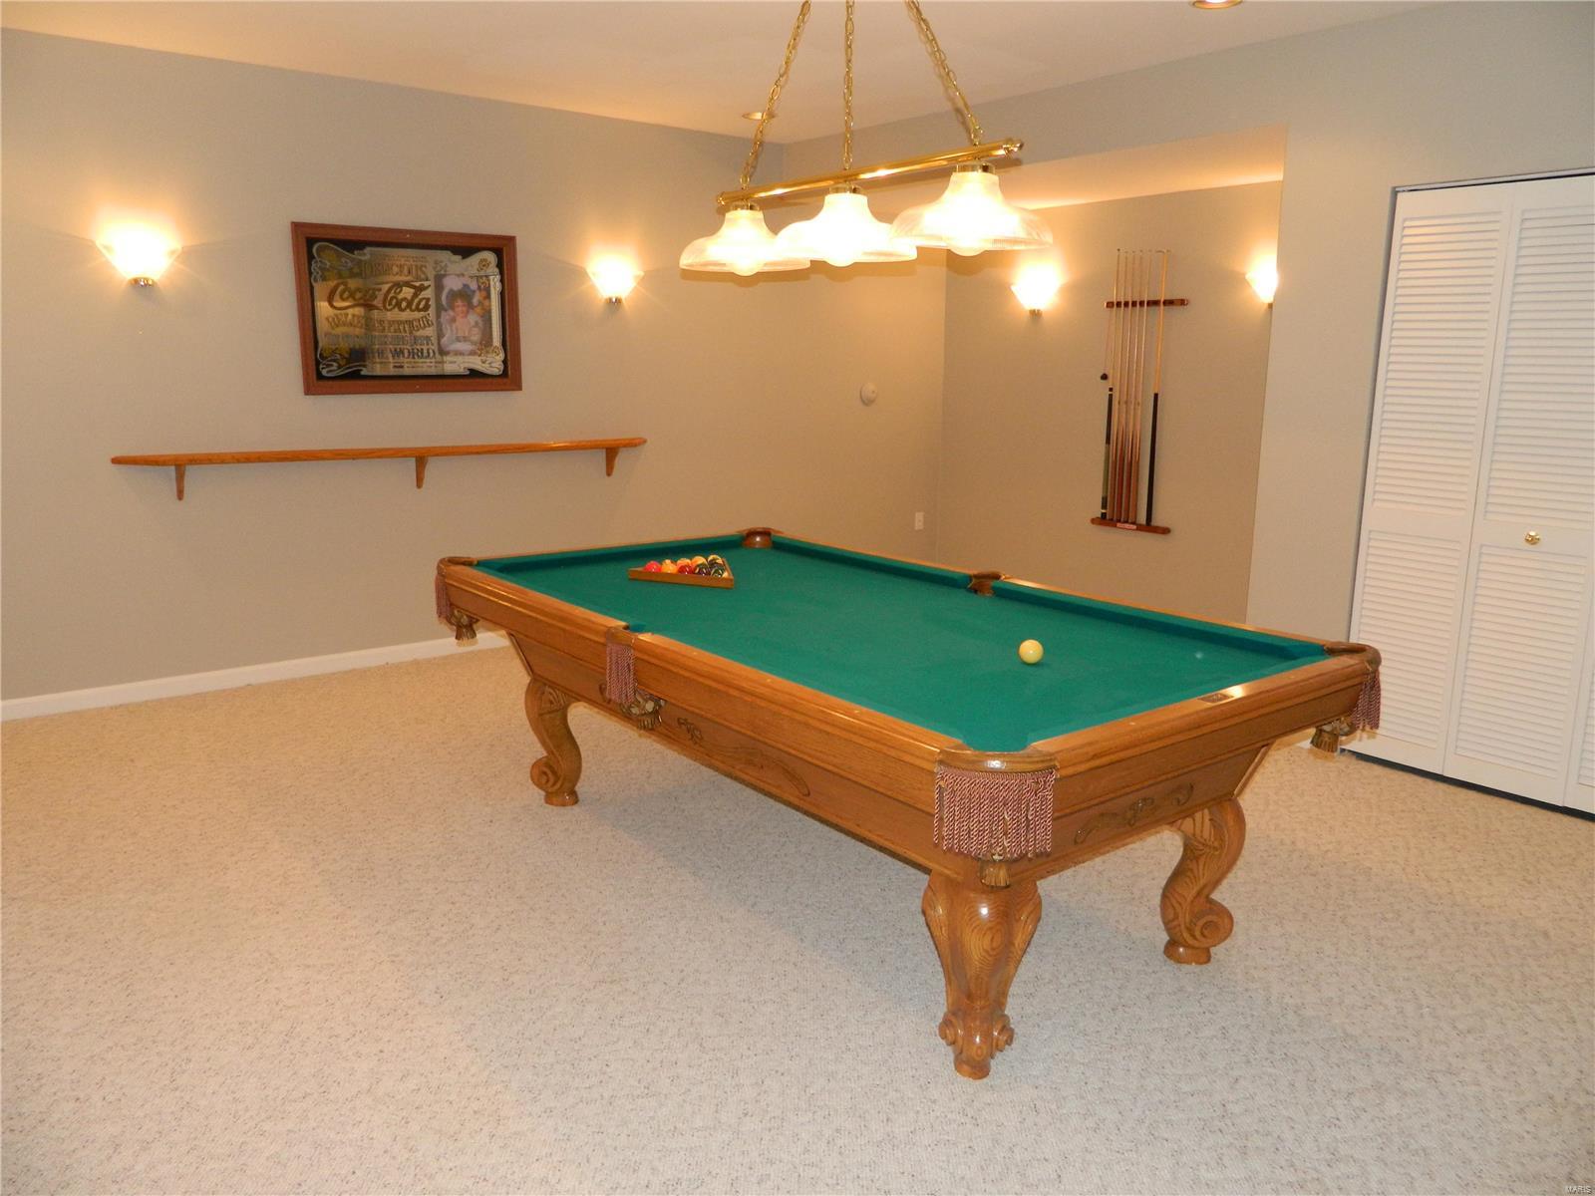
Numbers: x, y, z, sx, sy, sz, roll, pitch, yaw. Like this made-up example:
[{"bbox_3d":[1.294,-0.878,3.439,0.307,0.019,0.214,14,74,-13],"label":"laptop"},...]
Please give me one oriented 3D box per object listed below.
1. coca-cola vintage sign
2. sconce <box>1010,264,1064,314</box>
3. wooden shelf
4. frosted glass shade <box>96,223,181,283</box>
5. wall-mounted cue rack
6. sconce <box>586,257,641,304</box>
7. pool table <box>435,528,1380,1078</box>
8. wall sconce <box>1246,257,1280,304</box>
[{"bbox_3d":[-1.799,-1.342,5.413,1.043,0.744,0.032,-8,14,-37],"label":"coca-cola vintage sign"},{"bbox_3d":[1.383,-1.782,6.811,0.140,0.200,0.320,-8,14,-37],"label":"sconce"},{"bbox_3d":[-1.793,-0.621,5.500,2.530,0.200,0.137,-8,14,-37],"label":"wooden shelf"},{"bbox_3d":[-2.649,-1.367,4.670,0.320,0.200,0.140,-8,14,-37],"label":"frosted glass shade"},{"bbox_3d":[1.869,-1.133,6.342,0.085,1.520,0.500,-8,14,-37],"label":"wall-mounted cue rack"},{"bbox_3d":[-0.921,-1.624,5.974,0.320,0.200,0.140,-8,14,-37],"label":"sconce"},{"bbox_3d":[0.093,0.398,3.301,1.390,0.805,2.500,-8,14,-37],"label":"pool table"},{"bbox_3d":[2.298,-1.536,5.648,0.140,0.200,0.320,-8,14,-37],"label":"wall sconce"}]

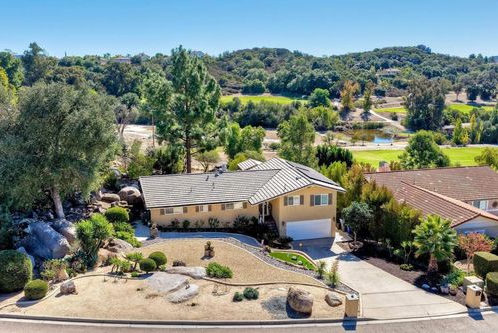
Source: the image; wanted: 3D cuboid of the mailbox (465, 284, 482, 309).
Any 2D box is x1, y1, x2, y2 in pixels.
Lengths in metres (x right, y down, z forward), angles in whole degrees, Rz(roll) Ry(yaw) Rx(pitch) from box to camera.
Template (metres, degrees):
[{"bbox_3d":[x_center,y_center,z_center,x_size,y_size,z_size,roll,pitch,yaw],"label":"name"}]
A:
[{"bbox_3d":[15.632,9.097,27.030,0.616,1.377,0.649,-4,13,-16],"label":"mailbox"}]

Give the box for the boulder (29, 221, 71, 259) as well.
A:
[{"bbox_3d":[-17.964,6.573,35.000,3.700,2.700,3.000,-7,13,-28],"label":"boulder"}]

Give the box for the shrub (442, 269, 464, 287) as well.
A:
[{"bbox_3d":[15.750,8.580,29.950,1.600,1.250,1.400,6,14,29],"label":"shrub"}]

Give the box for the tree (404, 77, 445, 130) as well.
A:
[{"bbox_3d":[81.815,-29.146,182.361,17.500,23.690,17.500,5,13,23],"label":"tree"}]

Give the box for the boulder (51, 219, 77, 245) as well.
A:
[{"bbox_3d":[-17.801,6.285,37.300,2.600,2.000,2.300,-6,13,-26],"label":"boulder"}]

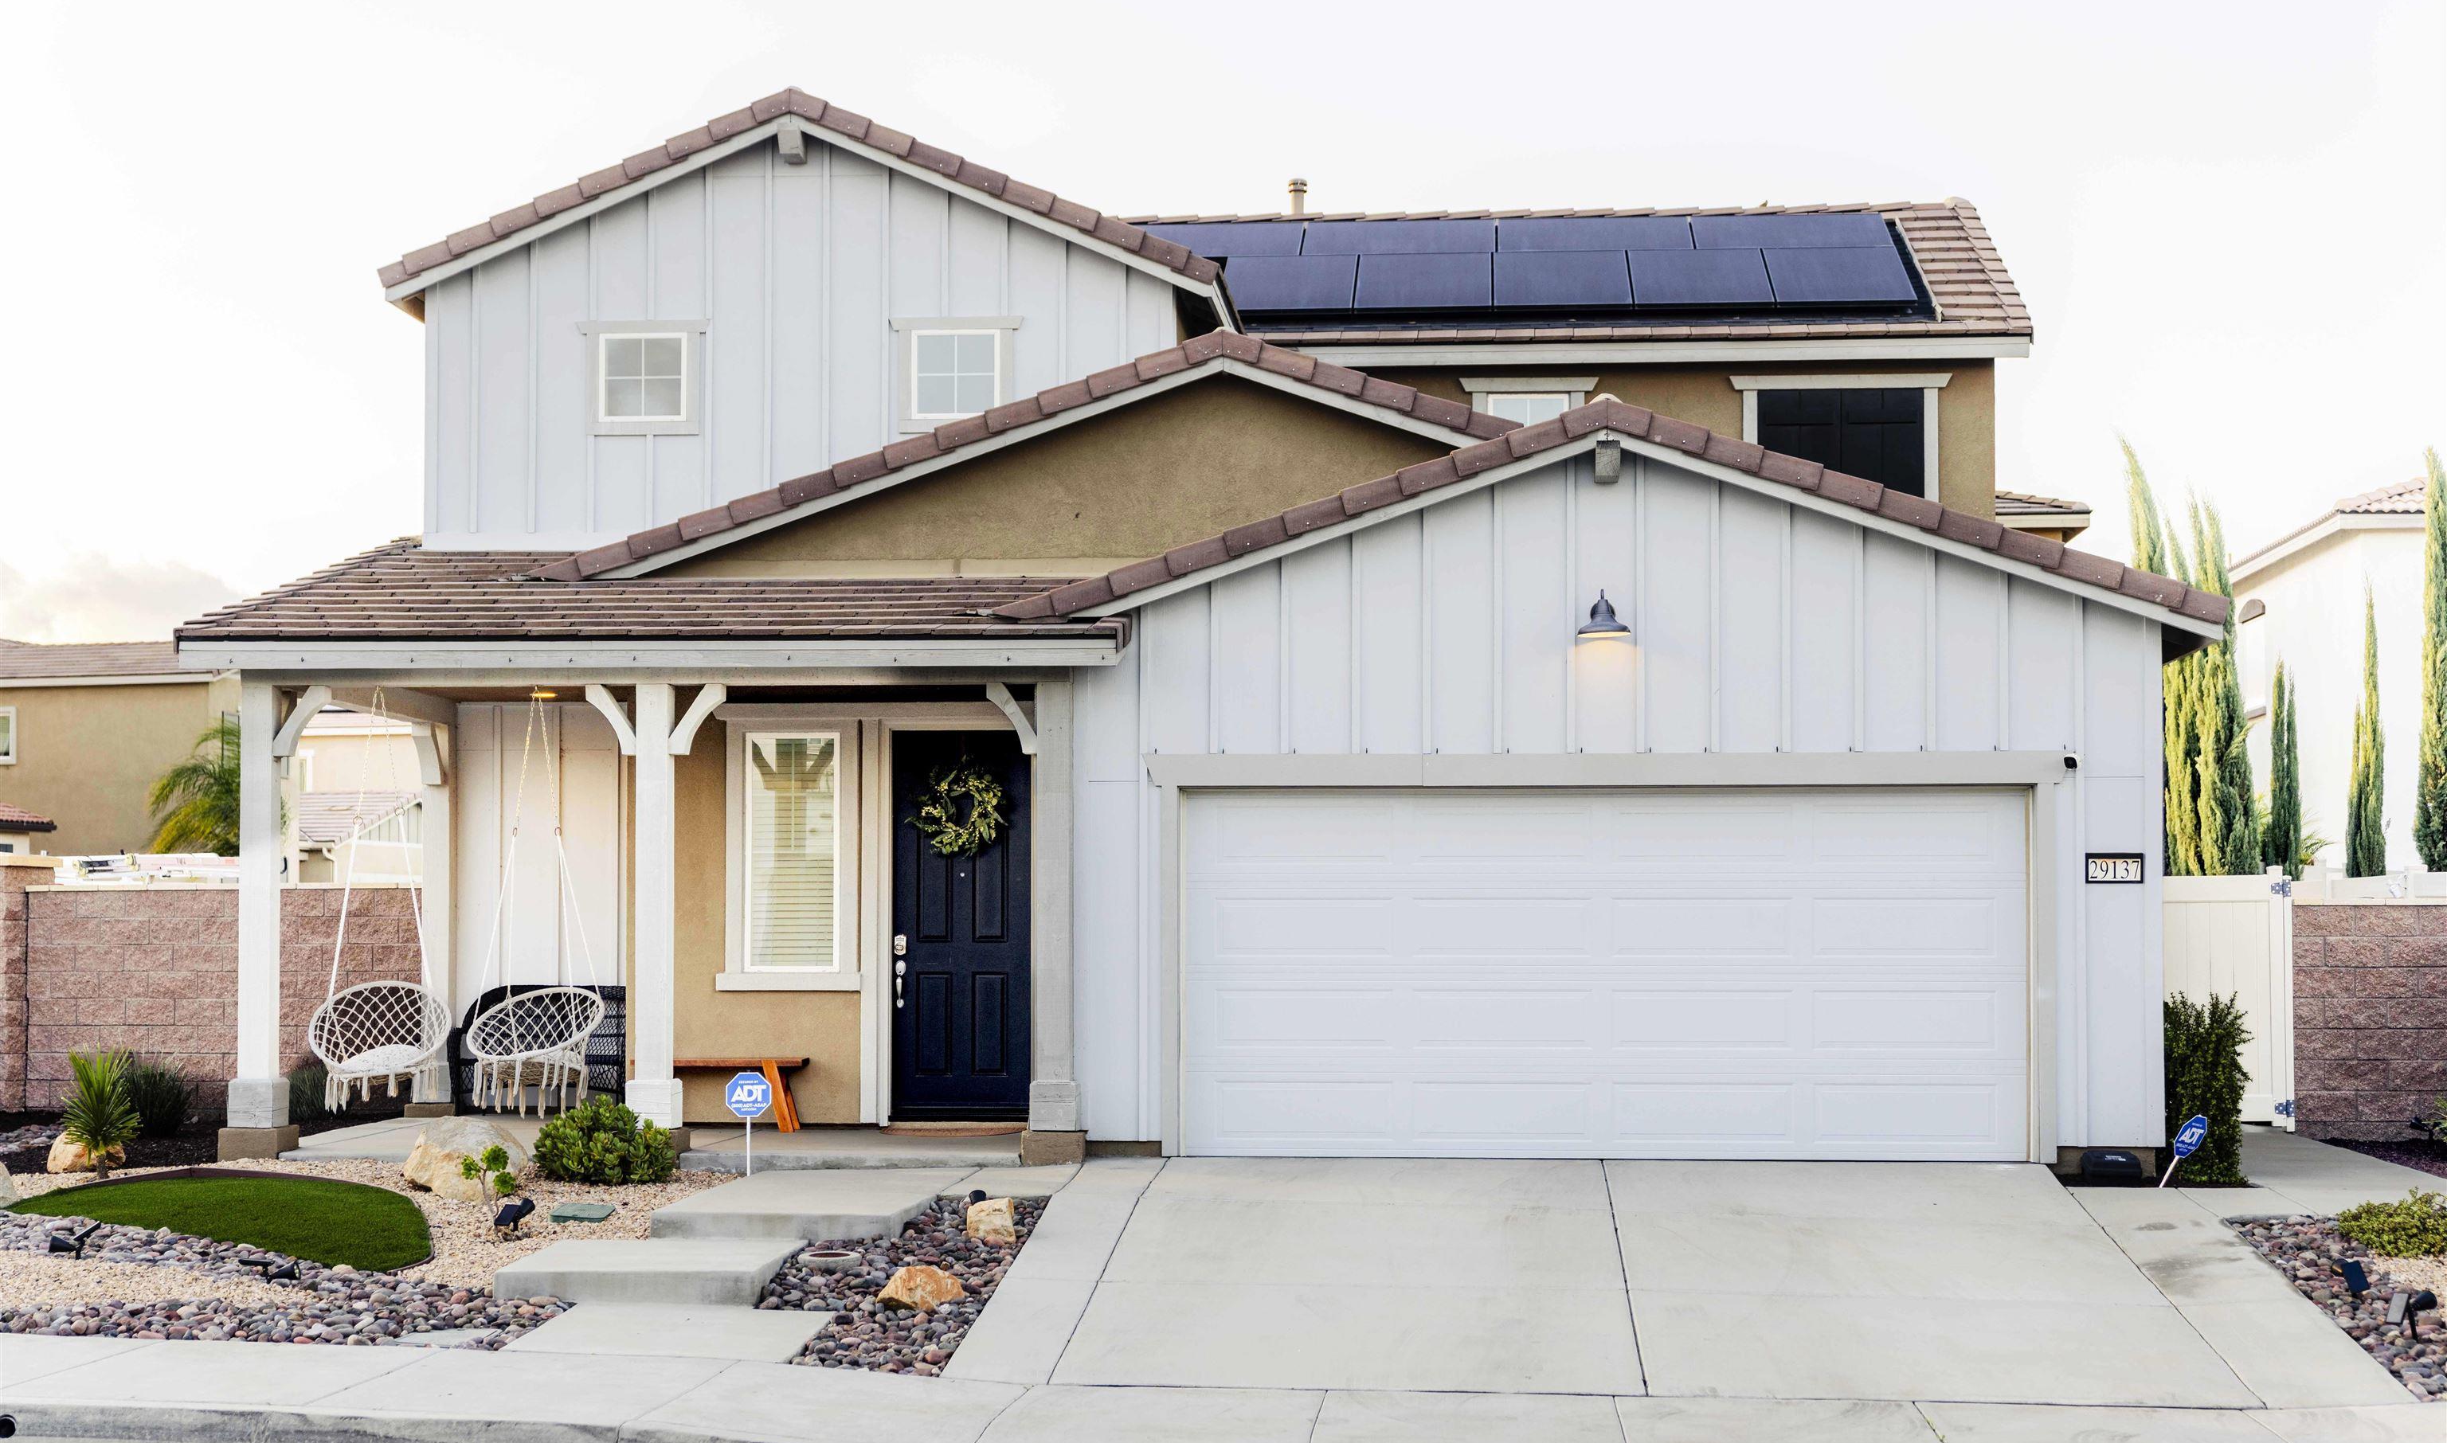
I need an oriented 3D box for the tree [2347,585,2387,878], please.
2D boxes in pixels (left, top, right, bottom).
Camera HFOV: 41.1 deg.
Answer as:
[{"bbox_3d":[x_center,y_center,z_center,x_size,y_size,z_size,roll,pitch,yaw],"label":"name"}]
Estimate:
[{"bbox_3d":[9.812,0.990,28.000,0.380,4.350,0.380,0,-3,5],"label":"tree"}]

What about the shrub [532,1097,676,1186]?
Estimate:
[{"bbox_3d":[-3.492,2.350,18.390,0.779,0.472,0.680,0,-3,5],"label":"shrub"}]

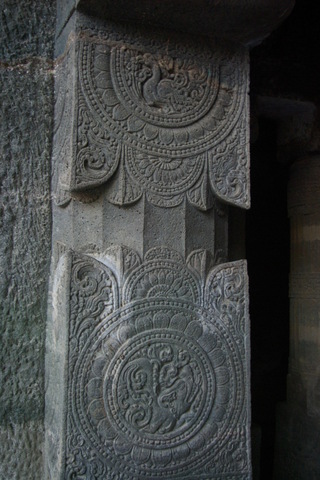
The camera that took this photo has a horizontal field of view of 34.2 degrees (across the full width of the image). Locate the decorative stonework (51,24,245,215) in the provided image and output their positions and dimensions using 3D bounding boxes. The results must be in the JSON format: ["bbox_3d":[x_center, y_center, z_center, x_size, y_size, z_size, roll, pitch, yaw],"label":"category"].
[{"bbox_3d":[-0.043,-0.460,2.384,0.750,0.687,0.510,3,-6,-16],"label":"decorative stonework"}]

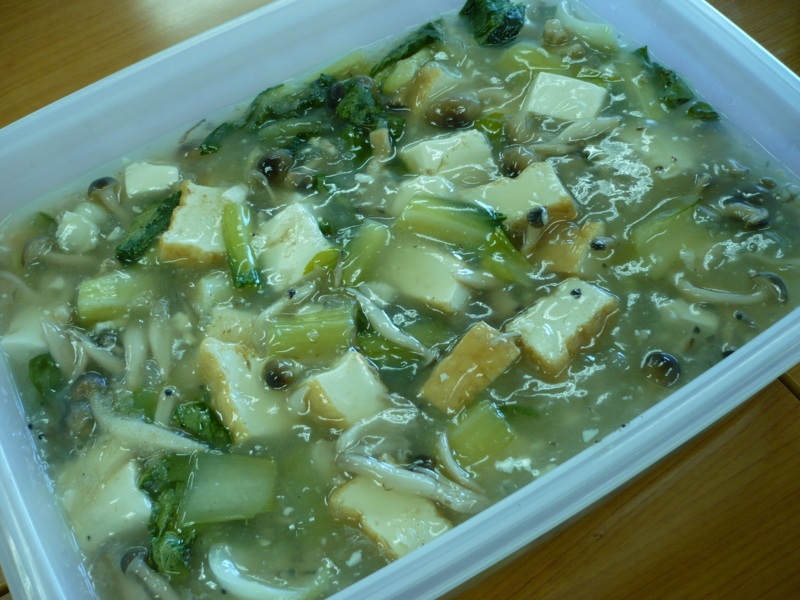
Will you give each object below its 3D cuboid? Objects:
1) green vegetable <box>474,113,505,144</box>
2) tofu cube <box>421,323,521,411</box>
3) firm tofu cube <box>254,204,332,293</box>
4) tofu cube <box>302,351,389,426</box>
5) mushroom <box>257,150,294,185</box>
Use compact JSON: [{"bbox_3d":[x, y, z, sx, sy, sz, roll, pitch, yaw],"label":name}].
[{"bbox_3d":[0.046,-0.088,0.422,0.012,0.009,0.016,29,66,18],"label":"green vegetable"},{"bbox_3d":[0.028,0.031,0.320,0.038,0.021,0.020,-41,61,-17],"label":"tofu cube"},{"bbox_3d":[-0.050,-0.021,0.394,0.027,0.024,0.033,-37,65,-16],"label":"firm tofu cube"},{"bbox_3d":[-0.020,0.038,0.322,0.022,0.021,0.025,-37,60,-15],"label":"tofu cube"},{"bbox_3d":[-0.069,-0.074,0.450,0.017,0.013,0.016,-3,60,4],"label":"mushroom"}]

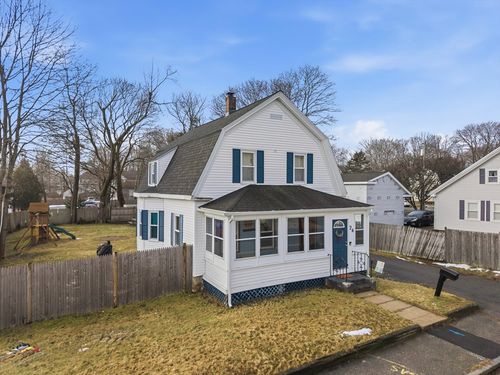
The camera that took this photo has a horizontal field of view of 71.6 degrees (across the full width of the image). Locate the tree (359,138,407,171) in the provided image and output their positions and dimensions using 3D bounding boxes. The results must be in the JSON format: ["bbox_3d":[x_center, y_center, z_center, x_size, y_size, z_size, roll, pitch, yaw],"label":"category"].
[{"bbox_3d":[30.298,-3.179,78.031,10.800,15.720,9.720,0,0,0],"label":"tree"}]

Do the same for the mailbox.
[{"bbox_3d":[7.232,3.582,12.812,0.220,1.120,0.600,0,10,-28],"label":"mailbox"}]

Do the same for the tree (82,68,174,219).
[{"bbox_3d":[-14.236,-4.795,40.543,10.750,18.300,9.670,0,0,0],"label":"tree"}]

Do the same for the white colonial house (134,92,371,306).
[{"bbox_3d":[-1.206,-0.430,20.641,8.300,9.280,15.800,0,-1,-28],"label":"white colonial house"}]

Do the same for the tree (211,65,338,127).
[{"bbox_3d":[3.190,-5.811,45.052,16.610,20.410,14.950,0,0,0],"label":"tree"}]

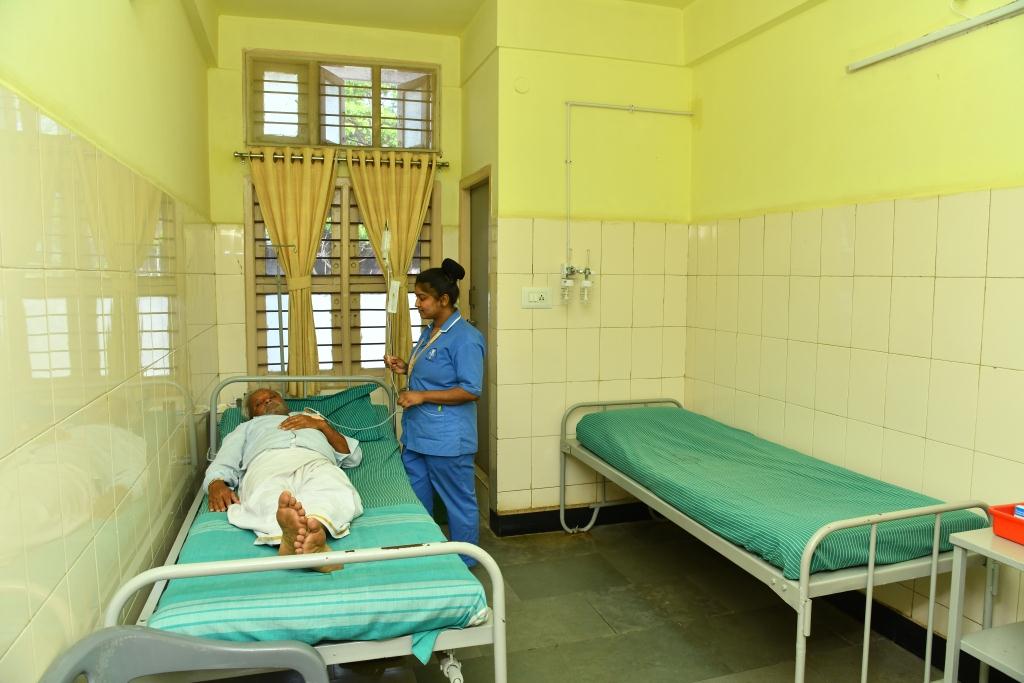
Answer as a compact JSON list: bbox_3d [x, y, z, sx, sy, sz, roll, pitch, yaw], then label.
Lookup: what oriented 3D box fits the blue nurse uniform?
[{"bbox_3d":[-0.342,0.469,3.367,0.390,1.260,0.440,-2,6,-18],"label":"blue nurse uniform"}]

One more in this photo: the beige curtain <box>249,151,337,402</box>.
[{"bbox_3d":[-1.303,-0.409,4.151,0.503,1.505,0.120,-2,6,-18],"label":"beige curtain"}]

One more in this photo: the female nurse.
[{"bbox_3d":[-0.375,0.358,3.346,0.460,1.525,0.460,-2,6,-18],"label":"female nurse"}]

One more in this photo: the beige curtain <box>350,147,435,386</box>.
[{"bbox_3d":[-0.743,-0.428,4.333,0.552,1.510,0.120,-2,6,-18],"label":"beige curtain"}]

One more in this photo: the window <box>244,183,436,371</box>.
[{"bbox_3d":[-1.042,-0.377,4.340,1.195,1.295,0.110,-2,6,-18],"label":"window"}]

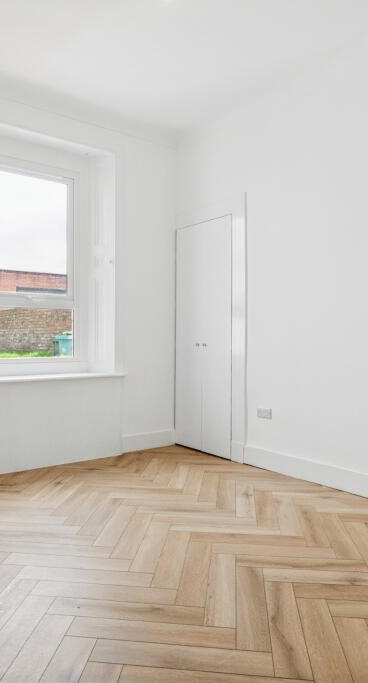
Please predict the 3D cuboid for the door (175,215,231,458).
[{"bbox_3d":[0.184,-0.047,4.368,0.040,2.174,0.845,0,0,-36],"label":"door"}]

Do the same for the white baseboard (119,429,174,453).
[{"bbox_3d":[-0.341,0.969,4.437,0.617,0.163,0.020,0,0,-36],"label":"white baseboard"}]

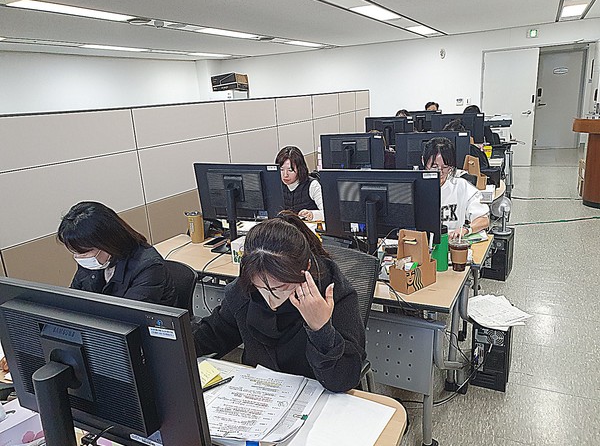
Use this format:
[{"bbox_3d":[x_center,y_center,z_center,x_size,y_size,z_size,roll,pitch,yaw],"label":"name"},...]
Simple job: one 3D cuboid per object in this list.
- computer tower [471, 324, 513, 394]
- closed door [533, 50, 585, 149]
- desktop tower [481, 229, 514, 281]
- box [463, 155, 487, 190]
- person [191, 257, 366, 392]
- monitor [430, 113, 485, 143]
[{"bbox_3d":[1.076,0.662,2.522,0.170,0.357,0.380,5,18,27],"label":"computer tower"},{"bbox_3d":[5.754,-2.688,10.001,0.900,2.090,0.070,4,18,27],"label":"closed door"},{"bbox_3d":[1.683,0.251,3.819,0.177,0.361,0.360,6,19,31],"label":"desktop tower"},{"bbox_3d":[1.387,-0.391,3.622,0.185,0.260,0.125,-12,18,-26],"label":"box"},{"bbox_3d":[-0.059,0.564,1.563,0.580,1.200,0.740,5,18,27],"label":"person"},{"bbox_3d":[1.836,-1.016,5.291,0.570,0.500,0.210,3,17,24],"label":"monitor"}]

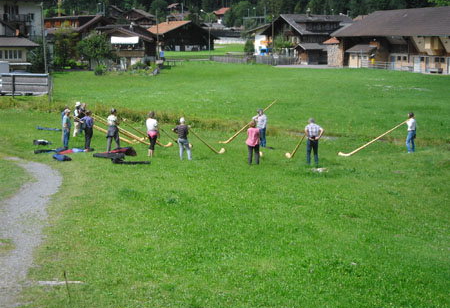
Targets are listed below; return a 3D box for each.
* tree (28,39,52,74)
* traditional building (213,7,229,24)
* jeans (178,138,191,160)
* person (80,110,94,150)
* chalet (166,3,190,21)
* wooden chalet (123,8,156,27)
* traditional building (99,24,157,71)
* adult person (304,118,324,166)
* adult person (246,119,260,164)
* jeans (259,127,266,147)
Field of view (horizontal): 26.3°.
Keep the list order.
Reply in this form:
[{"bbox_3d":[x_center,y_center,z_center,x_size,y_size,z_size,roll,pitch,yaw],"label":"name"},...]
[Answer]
[{"bbox_3d":[-23.578,-12.460,123.000,3.100,4.400,3.000,0,7,0],"label":"tree"},{"bbox_3d":[-1.621,-55.917,390.000,7.500,6.800,8.000,1,7,6],"label":"traditional building"},{"bbox_3d":[-1.550,-0.183,37.400,0.480,0.860,0.320,2,7,18],"label":"jeans"},{"bbox_3d":[-5.814,-1.011,40.700,0.520,1.670,0.380,3,8,30],"label":"person"},{"bbox_3d":[-18.260,-54.203,370.000,8.200,7.000,8.500,-2,7,-17],"label":"chalet"},{"bbox_3d":[-26.494,-42.078,300.000,8.400,6.800,7.500,3,8,27],"label":"wooden chalet"},{"bbox_3d":[-15.093,-16.079,146.000,8.400,6.600,9.000,1,7,7],"label":"traditional building"},{"bbox_3d":[3.385,-0.473,36.400,0.680,1.780,0.380,-1,7,-11],"label":"adult person"},{"bbox_3d":[1.066,-0.408,36.000,0.470,1.630,0.330,0,7,7],"label":"adult person"},{"bbox_3d":[1.699,-0.734,43.600,0.400,0.930,0.320,5,8,33],"label":"jeans"}]

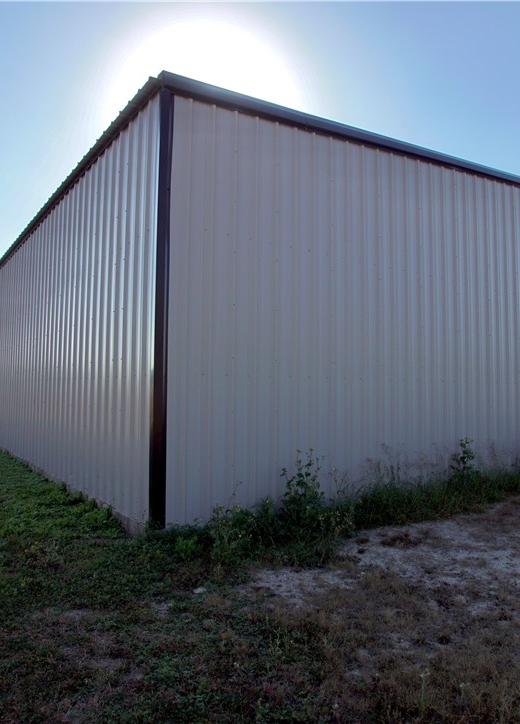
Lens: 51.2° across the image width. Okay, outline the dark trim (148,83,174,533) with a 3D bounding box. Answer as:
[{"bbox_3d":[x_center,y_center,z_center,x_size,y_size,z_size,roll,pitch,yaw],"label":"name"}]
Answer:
[{"bbox_3d":[-1.047,-0.597,5.767,0.130,4.630,0.130,3,-4,-35],"label":"dark trim"}]

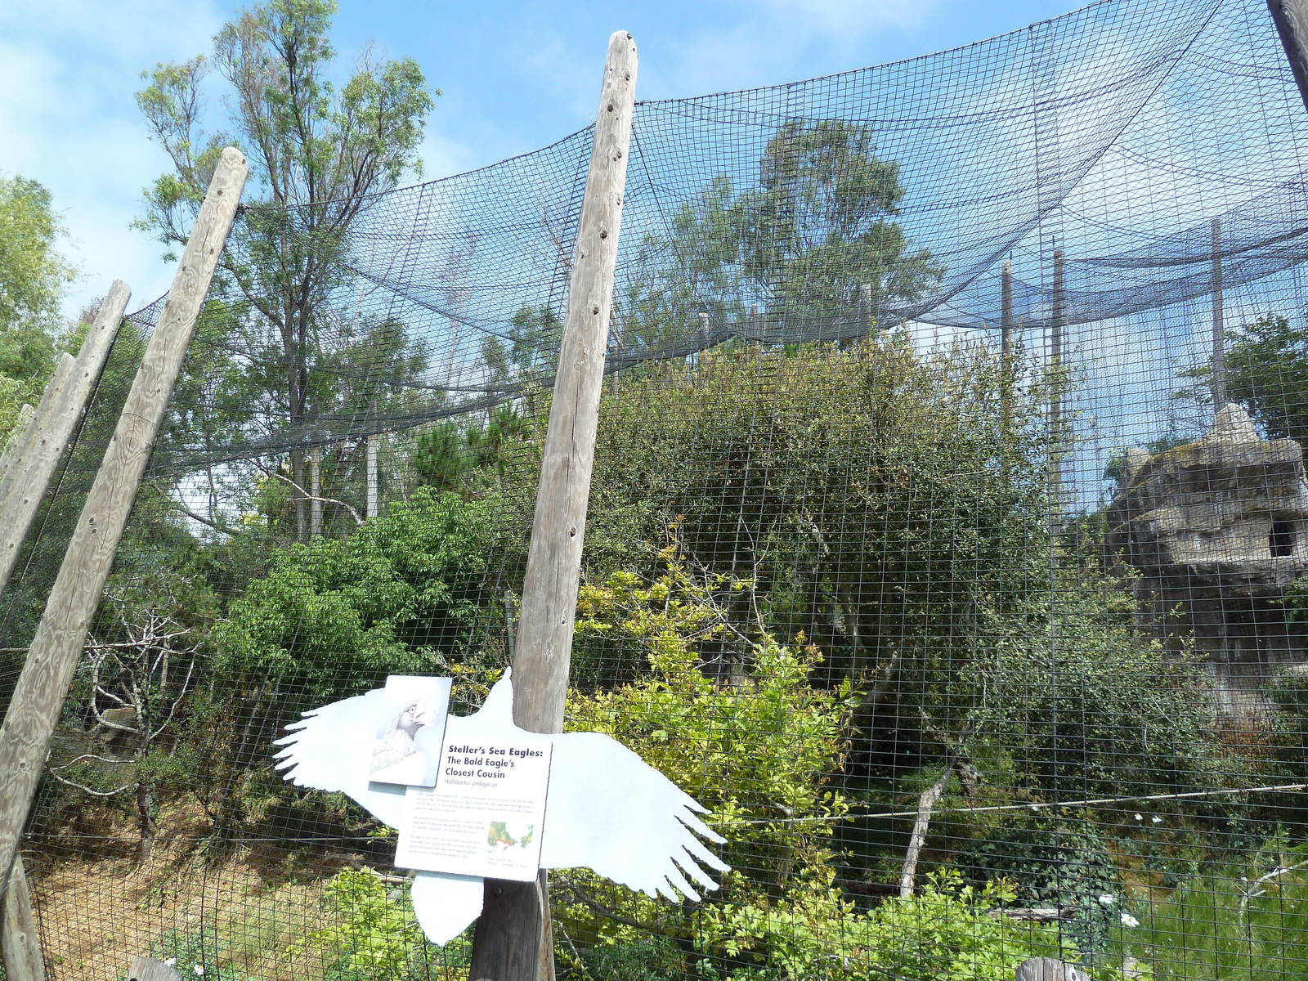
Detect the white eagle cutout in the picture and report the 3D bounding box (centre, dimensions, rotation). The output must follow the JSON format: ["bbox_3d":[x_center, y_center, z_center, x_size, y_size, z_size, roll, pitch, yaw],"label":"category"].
[{"bbox_3d":[-0.394,0.690,2.106,1.188,0.603,0.030,6,-20,22],"label":"white eagle cutout"}]

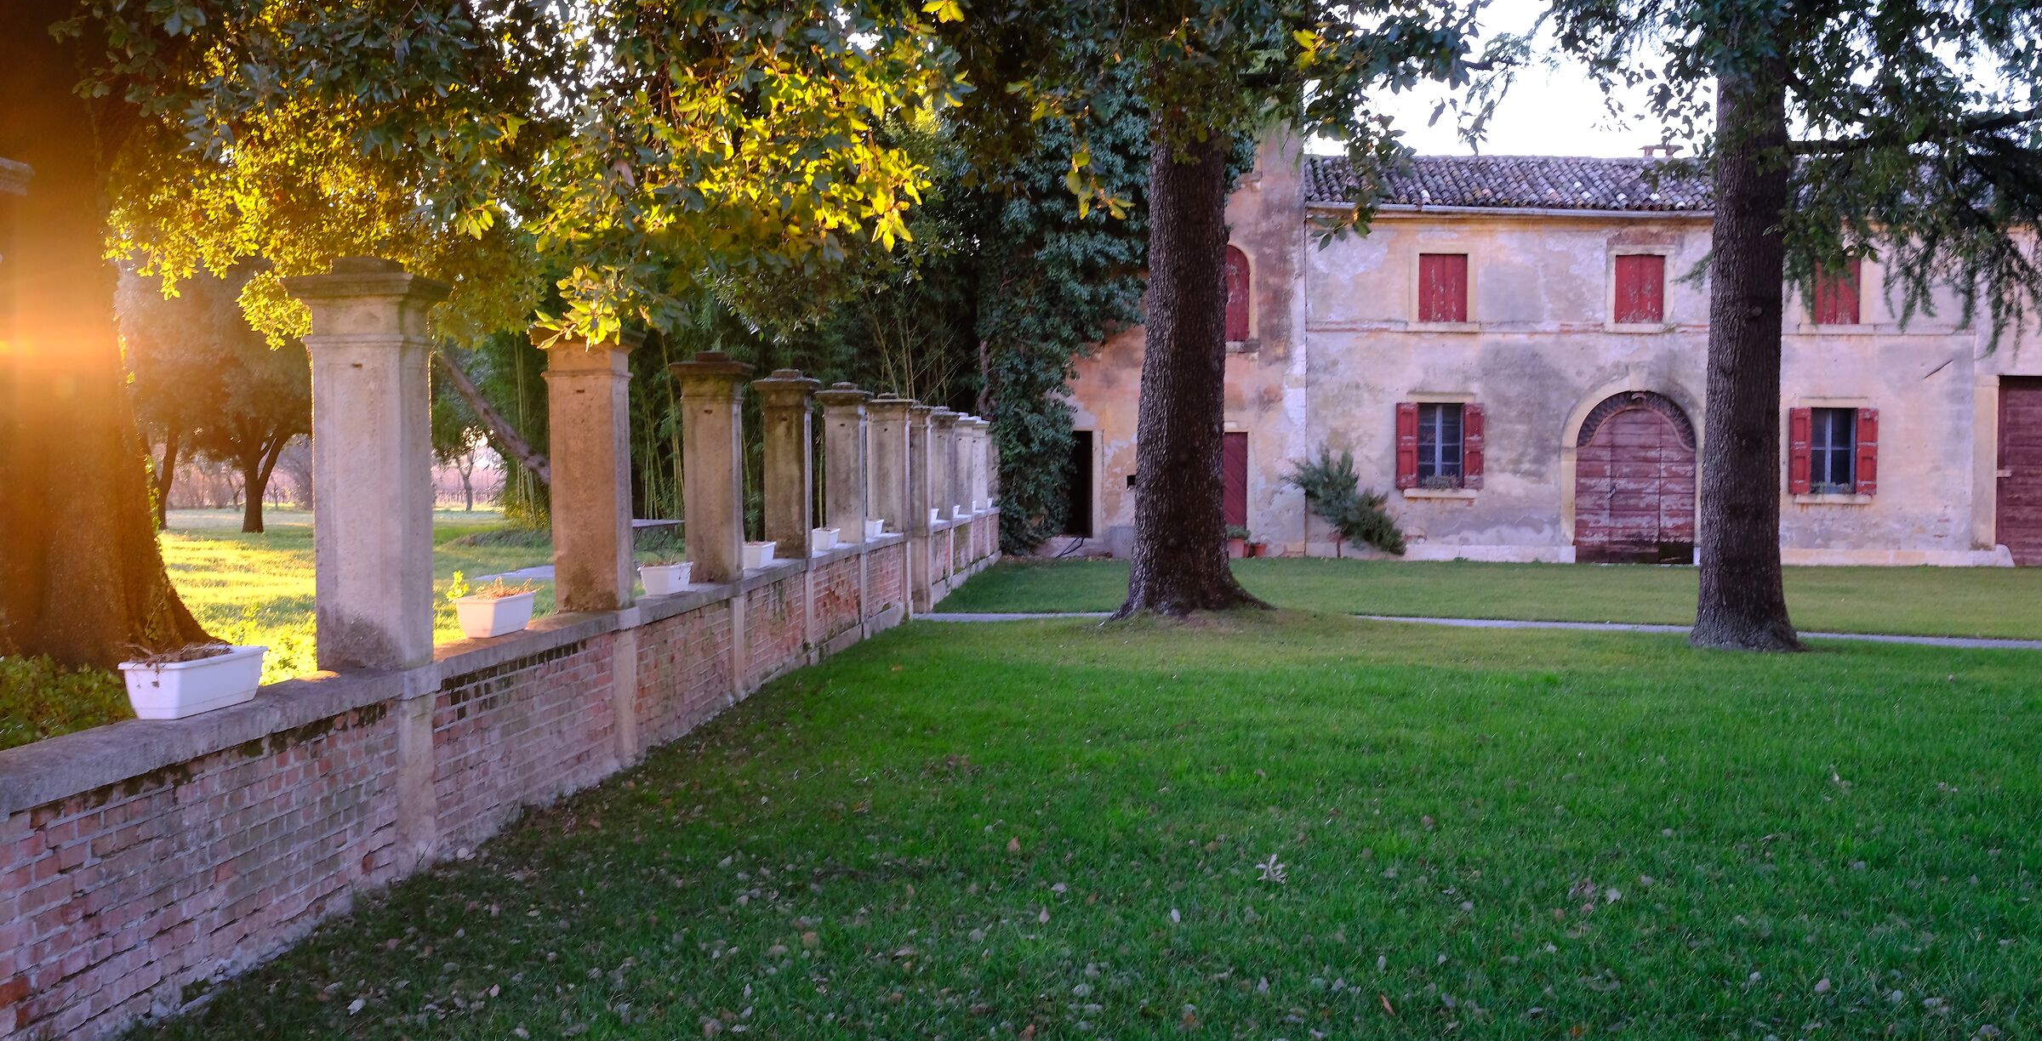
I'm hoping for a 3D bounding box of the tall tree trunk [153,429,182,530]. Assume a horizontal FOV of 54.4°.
[{"bbox_3d":[-18.041,-0.895,42.000,0.520,2.200,0.480,0,2,4],"label":"tall tree trunk"}]

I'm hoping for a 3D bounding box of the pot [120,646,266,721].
[{"bbox_3d":[-2.866,0.563,6.898,0.215,0.190,0.600,0,2,4],"label":"pot"}]

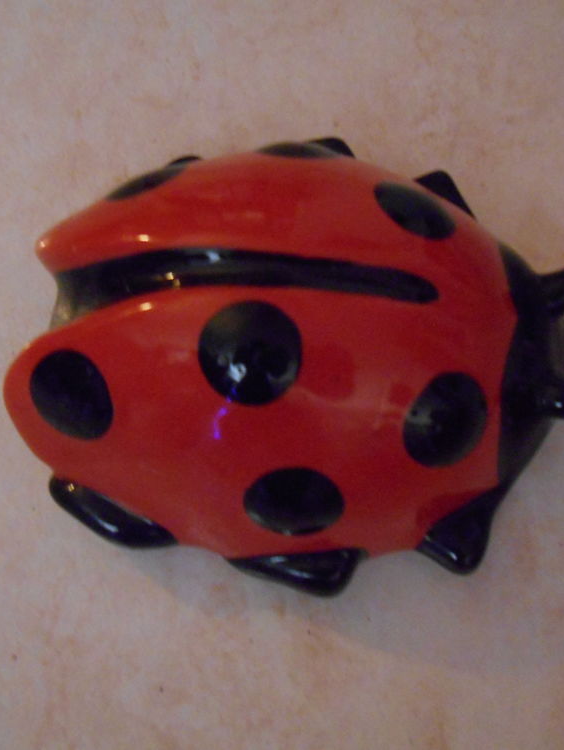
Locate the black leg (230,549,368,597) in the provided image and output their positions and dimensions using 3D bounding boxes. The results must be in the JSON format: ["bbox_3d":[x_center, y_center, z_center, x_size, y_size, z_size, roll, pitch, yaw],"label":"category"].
[{"bbox_3d":[0.004,0.050,0.198,0.035,0.017,0.016,2,72,-1],"label":"black leg"}]

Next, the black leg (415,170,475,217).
[{"bbox_3d":[0.049,-0.054,0.233,0.023,0.017,0.021,2,72,-1],"label":"black leg"}]

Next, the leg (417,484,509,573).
[{"bbox_3d":[0.048,0.042,0.201,0.024,0.018,0.022,2,72,-1],"label":"leg"}]

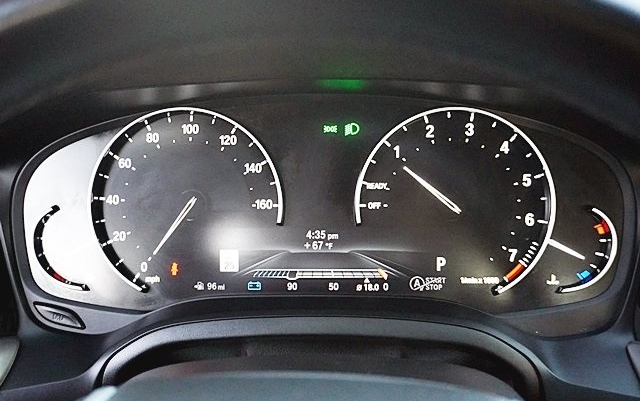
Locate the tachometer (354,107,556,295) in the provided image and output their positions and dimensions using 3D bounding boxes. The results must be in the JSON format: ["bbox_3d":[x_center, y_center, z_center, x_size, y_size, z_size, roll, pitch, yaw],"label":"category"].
[{"bbox_3d":[0.073,0.001,0.374,0.107,0.101,0.018,0,5,3],"label":"tachometer"}]

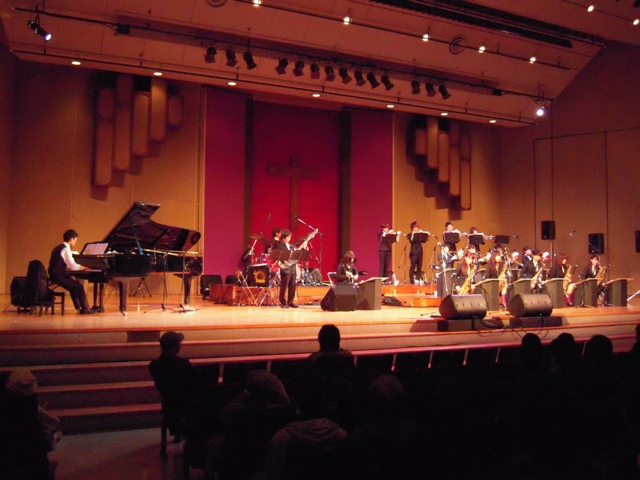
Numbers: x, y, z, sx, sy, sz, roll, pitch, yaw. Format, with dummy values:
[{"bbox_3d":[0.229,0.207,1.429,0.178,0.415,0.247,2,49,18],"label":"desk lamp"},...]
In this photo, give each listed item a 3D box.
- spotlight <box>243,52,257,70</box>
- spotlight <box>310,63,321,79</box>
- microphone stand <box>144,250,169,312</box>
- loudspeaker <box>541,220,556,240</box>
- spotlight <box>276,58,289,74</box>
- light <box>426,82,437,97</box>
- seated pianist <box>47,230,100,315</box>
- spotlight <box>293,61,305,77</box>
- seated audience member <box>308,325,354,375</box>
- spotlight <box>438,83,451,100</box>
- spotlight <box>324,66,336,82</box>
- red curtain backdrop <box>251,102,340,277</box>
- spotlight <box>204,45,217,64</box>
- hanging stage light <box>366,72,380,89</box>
[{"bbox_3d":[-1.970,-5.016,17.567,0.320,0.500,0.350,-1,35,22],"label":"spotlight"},{"bbox_3d":[-0.138,-5.201,19.288,0.290,0.500,0.330,2,-3,-25],"label":"spotlight"},{"bbox_3d":[-3.111,0.794,12.277,0.550,1.151,0.700,1,-3,-12],"label":"microphone stand"},{"bbox_3d":[7.561,-0.314,20.800,0.360,0.630,0.380,3,-3,-35],"label":"loudspeaker"},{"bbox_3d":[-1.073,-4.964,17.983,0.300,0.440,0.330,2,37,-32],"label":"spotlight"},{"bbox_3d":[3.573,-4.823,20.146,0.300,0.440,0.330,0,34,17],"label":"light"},{"bbox_3d":[-4.080,0.549,10.511,0.520,1.380,0.860,-2,-4,44],"label":"seated pianist"},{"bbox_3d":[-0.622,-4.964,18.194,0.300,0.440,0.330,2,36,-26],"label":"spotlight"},{"bbox_3d":[0.069,1.445,6.160,0.500,1.260,0.750,1,-3,-16],"label":"seated audience member"},{"bbox_3d":[4.223,-5.036,21.319,0.400,0.580,0.330,0,-3,12],"label":"spotlight"},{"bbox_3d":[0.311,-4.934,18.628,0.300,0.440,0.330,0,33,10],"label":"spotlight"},{"bbox_3d":[-0.810,-1.516,21.583,3.400,6.080,0.120,2,-3,-26],"label":"red curtain backdrop"},{"bbox_3d":[-3.118,-5.282,17.899,0.320,0.560,0.360,1,-3,-6],"label":"spotlight"},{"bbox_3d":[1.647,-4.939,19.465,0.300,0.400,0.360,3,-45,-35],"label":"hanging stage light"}]

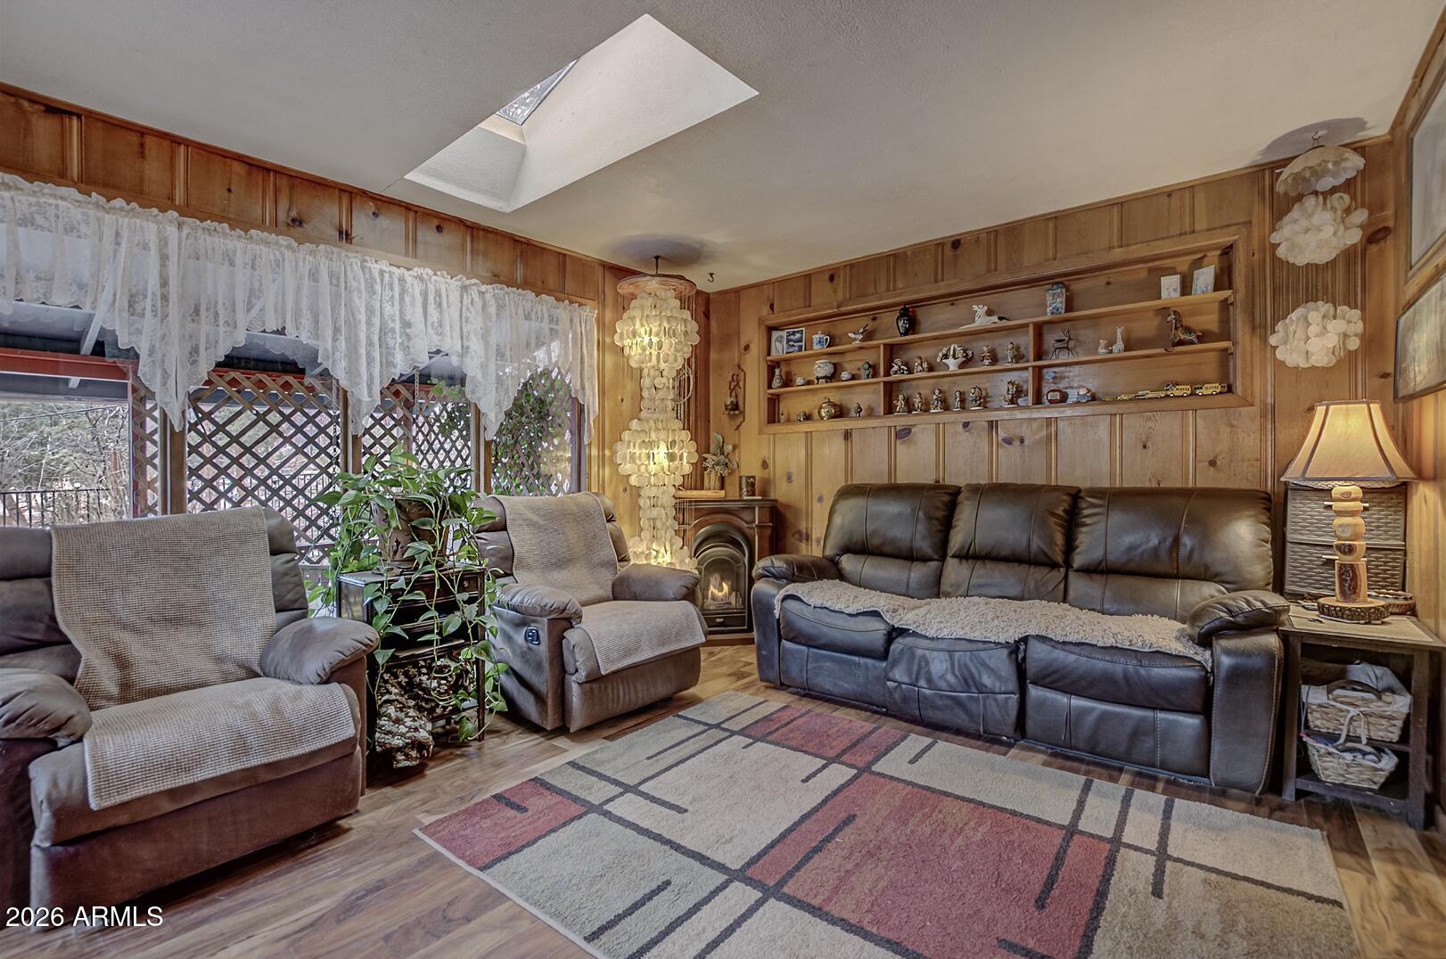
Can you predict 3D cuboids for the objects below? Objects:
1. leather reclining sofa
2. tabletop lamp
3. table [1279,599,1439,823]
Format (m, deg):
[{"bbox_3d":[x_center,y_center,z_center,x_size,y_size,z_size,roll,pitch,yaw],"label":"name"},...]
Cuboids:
[{"bbox_3d":[1.263,0.553,2.929,2.111,1.030,0.940,0,-1,36],"label":"leather reclining sofa"},{"bbox_3d":[2.252,0.108,2.158,0.340,0.776,0.340,0,-1,39],"label":"tabletop lamp"},{"bbox_3d":[2.167,0.777,2.083,0.380,0.564,0.584,0,-1,40],"label":"table"}]

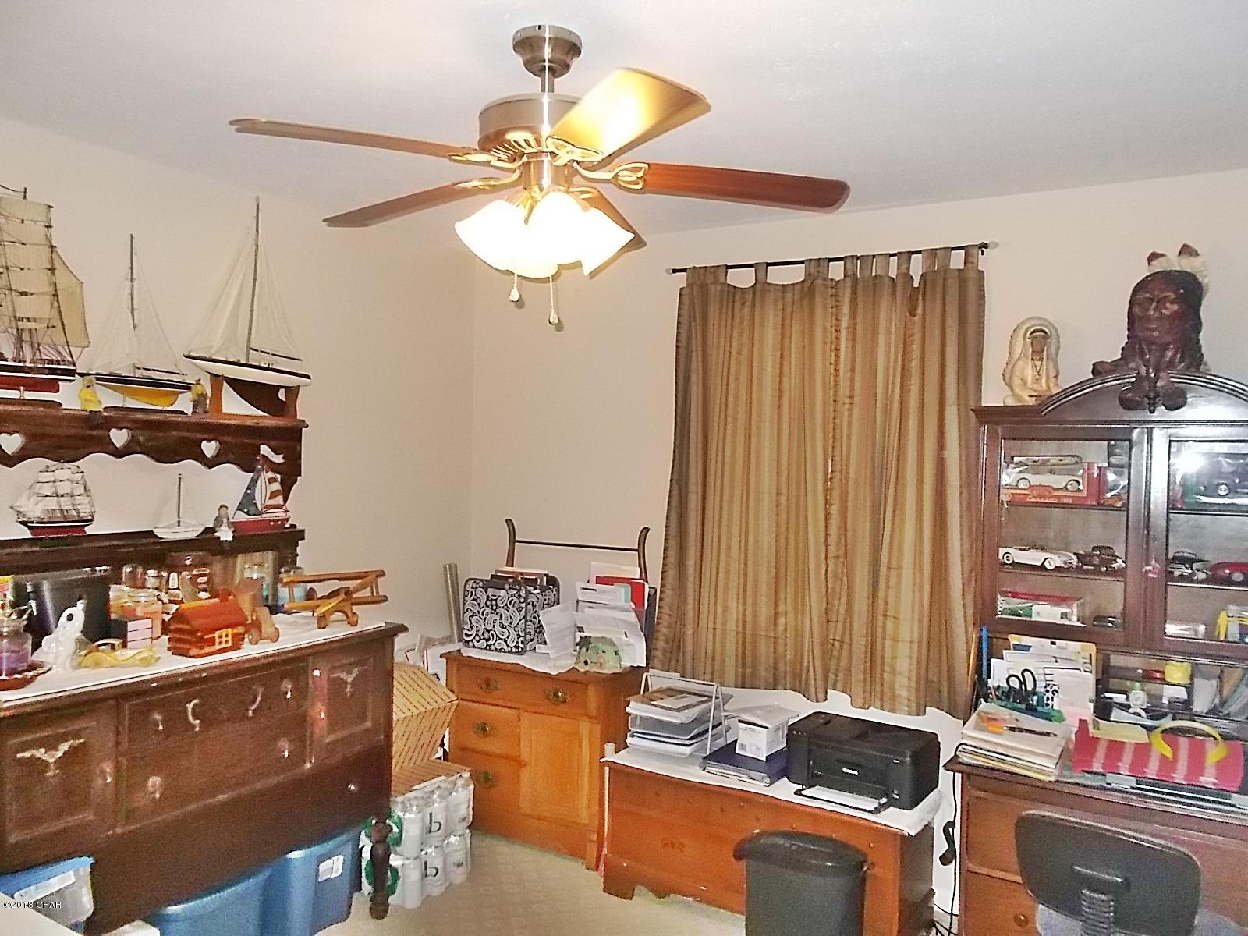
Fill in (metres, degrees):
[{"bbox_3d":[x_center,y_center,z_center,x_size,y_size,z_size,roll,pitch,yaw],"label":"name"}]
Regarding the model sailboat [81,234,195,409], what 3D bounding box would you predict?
[{"bbox_3d":[-1.461,-0.439,2.822,0.086,0.502,0.350,2,2,31],"label":"model sailboat"}]

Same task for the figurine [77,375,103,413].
[{"bbox_3d":[-1.559,-0.211,2.739,0.056,0.120,0.060,2,1,31],"label":"figurine"}]

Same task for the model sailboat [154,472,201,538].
[{"bbox_3d":[-1.375,0.124,2.904,0.051,0.203,0.168,2,2,31],"label":"model sailboat"}]

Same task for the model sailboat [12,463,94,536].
[{"bbox_3d":[-1.601,0.093,2.640,0.075,0.222,0.232,2,1,31],"label":"model sailboat"}]

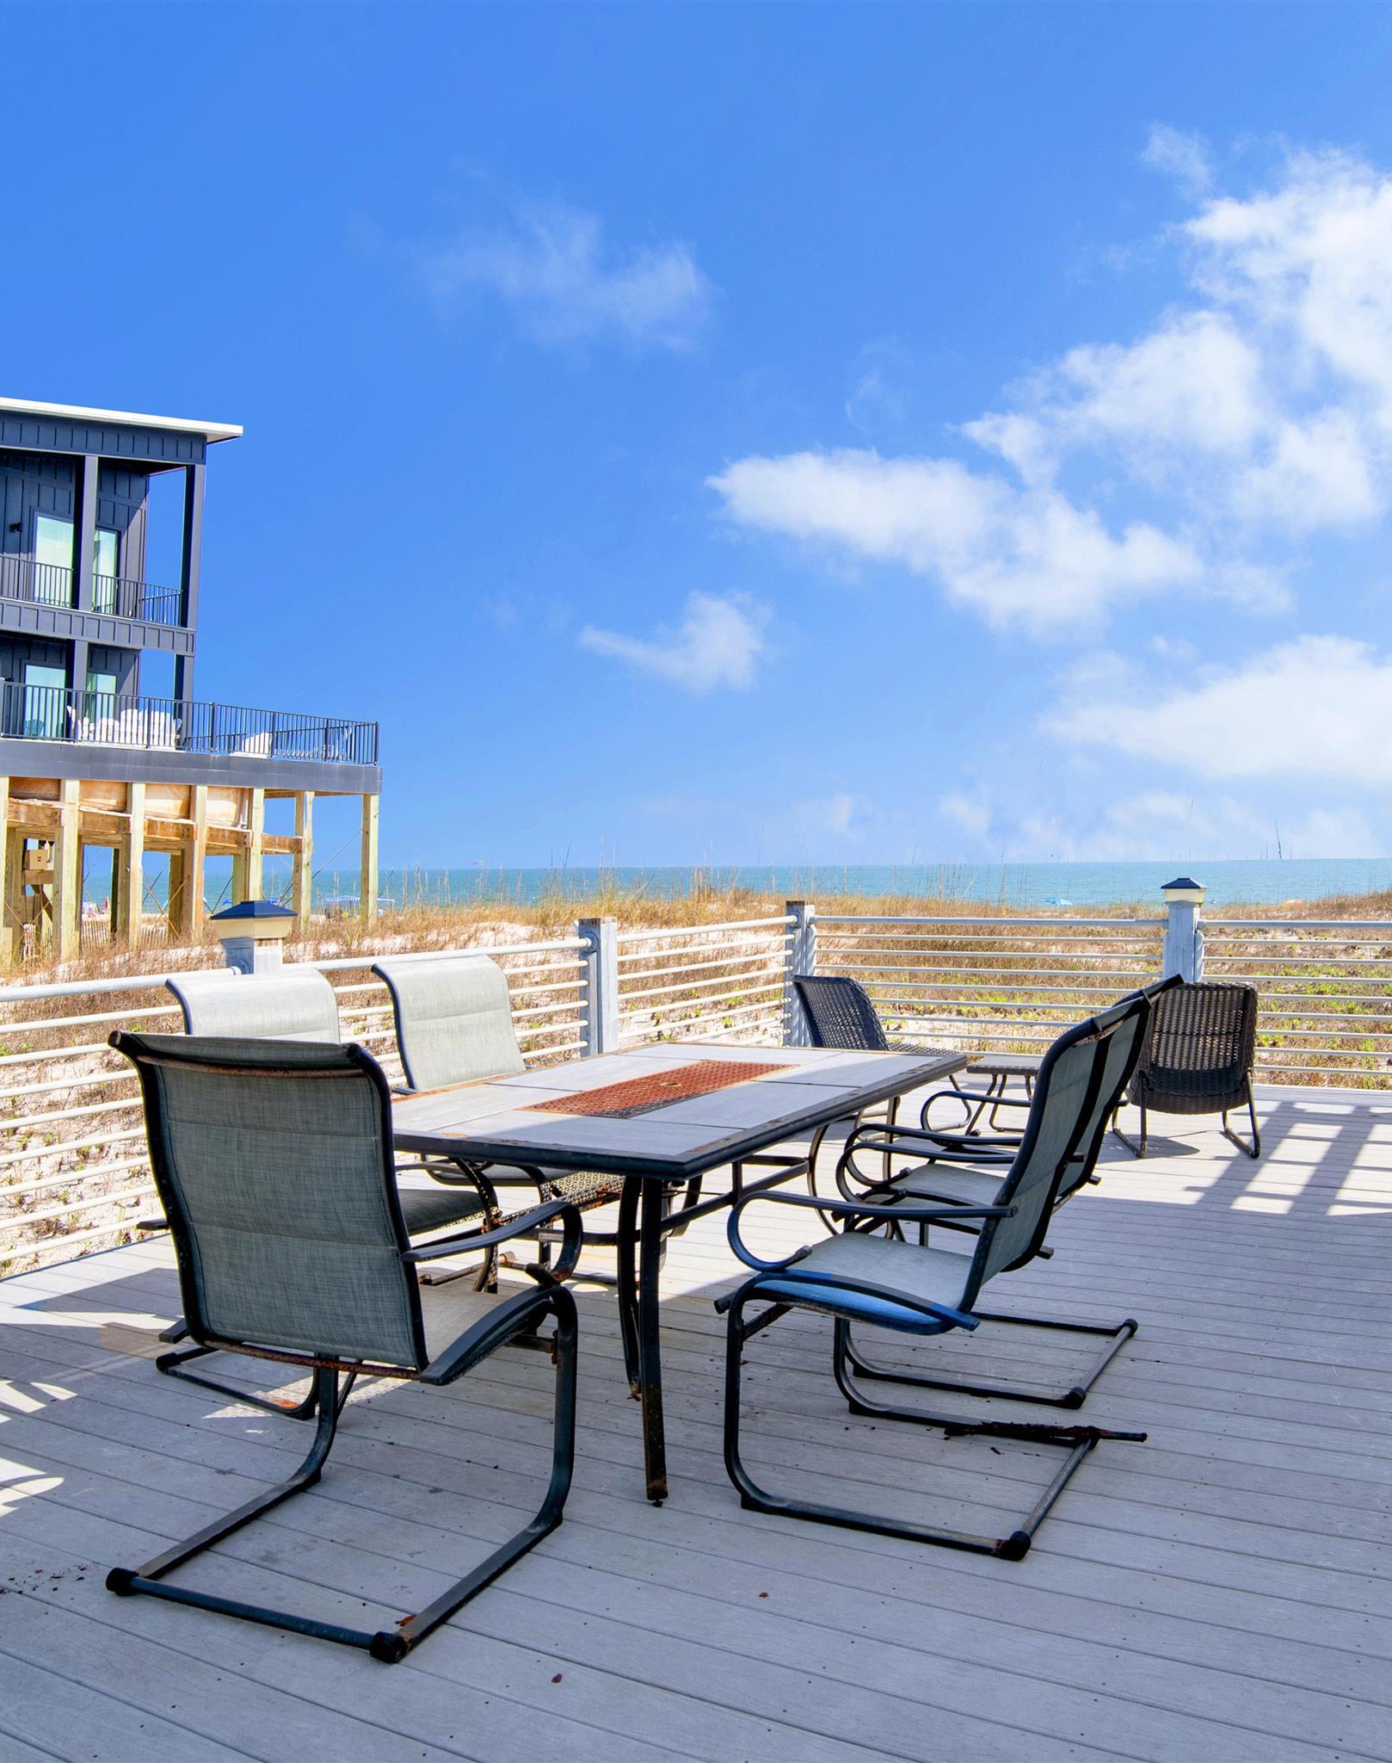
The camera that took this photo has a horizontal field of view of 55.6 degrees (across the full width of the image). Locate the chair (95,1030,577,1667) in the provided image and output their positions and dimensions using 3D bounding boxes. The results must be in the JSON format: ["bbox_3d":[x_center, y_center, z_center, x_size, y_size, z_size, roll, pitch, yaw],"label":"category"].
[{"bbox_3d":[-0.656,0.798,2.558,0.630,1.040,0.760,0,1,21],"label":"chair"}]

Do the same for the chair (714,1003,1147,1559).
[{"bbox_3d":[0.538,0.784,2.875,0.760,1.040,0.630,0,1,29],"label":"chair"}]

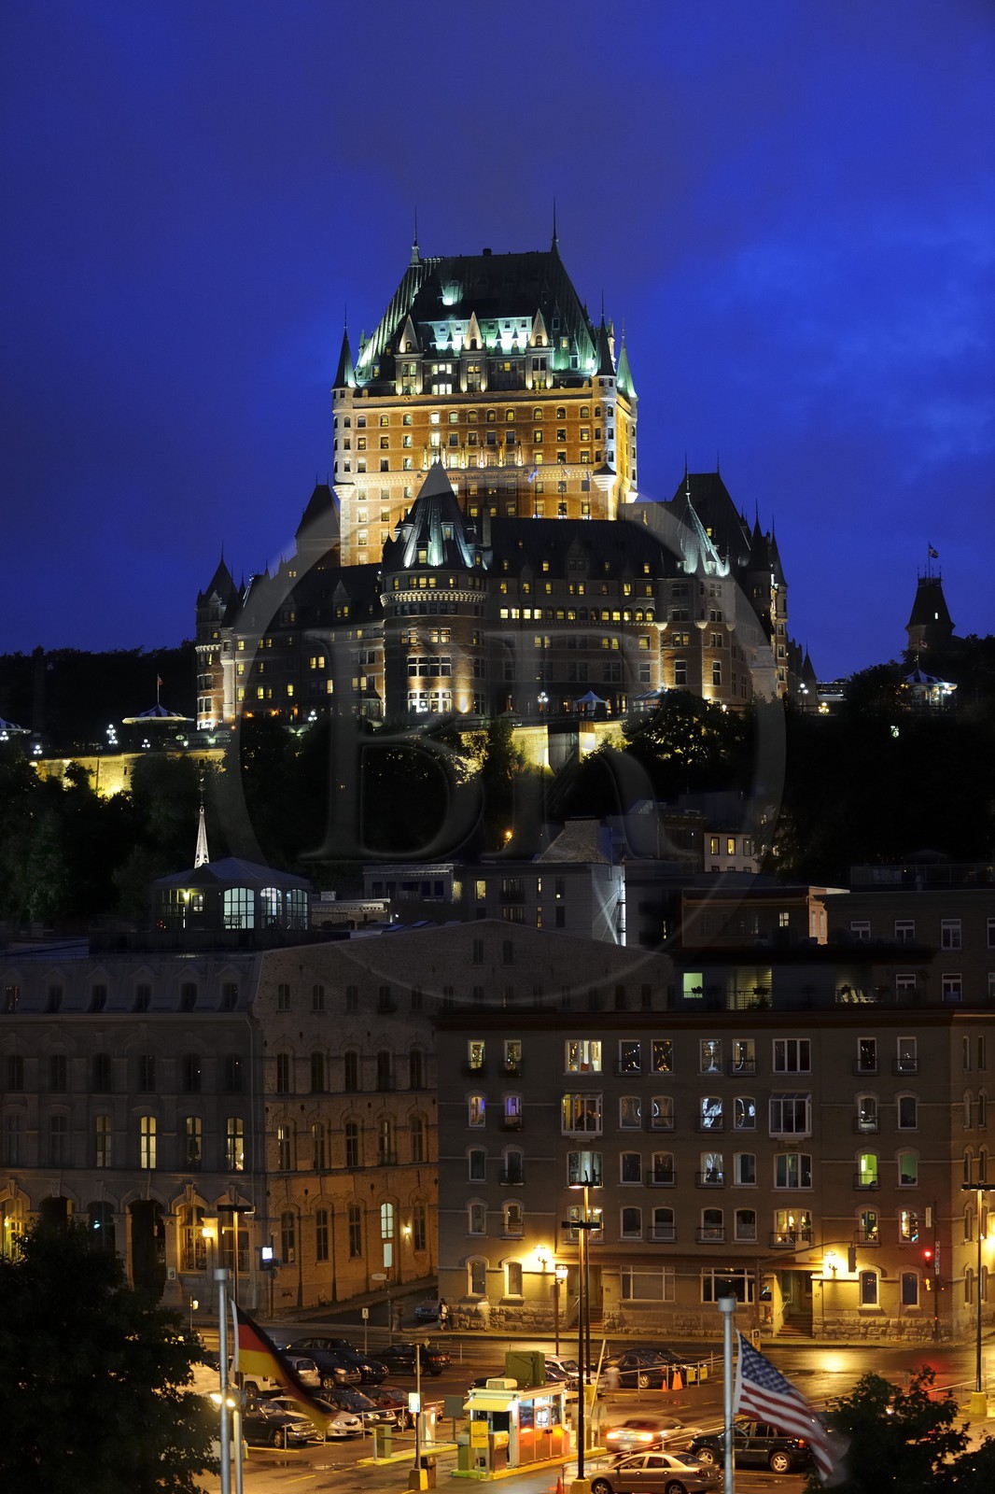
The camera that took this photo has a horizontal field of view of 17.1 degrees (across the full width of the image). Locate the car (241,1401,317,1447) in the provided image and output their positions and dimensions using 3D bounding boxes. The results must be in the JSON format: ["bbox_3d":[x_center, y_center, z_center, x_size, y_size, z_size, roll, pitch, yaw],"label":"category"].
[{"bbox_3d":[-9.140,26.291,129.003,4.500,1.660,1.800,-4,-6,35],"label":"car"}]

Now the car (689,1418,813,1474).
[{"bbox_3d":[9.215,25.412,120.907,4.680,1.780,1.860,-2,-5,22],"label":"car"}]

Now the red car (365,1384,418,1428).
[{"bbox_3d":[-4.411,26.897,135.254,4.400,1.450,1.730,-4,-6,35],"label":"red car"}]

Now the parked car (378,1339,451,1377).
[{"bbox_3d":[-4.404,28.601,155.063,4.600,1.420,1.760,-3,-6,32],"label":"parked car"}]

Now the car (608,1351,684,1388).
[{"bbox_3d":[5.804,28.042,149.338,4.700,1.420,1.800,-3,-6,30],"label":"car"}]

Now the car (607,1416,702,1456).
[{"bbox_3d":[5.945,26.094,126.390,1.750,1.400,4.450,-3,-5,26],"label":"car"}]

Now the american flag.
[{"bbox_3d":[4.089,9.364,47.000,1.500,2.120,0.450,0,-5,0],"label":"american flag"}]

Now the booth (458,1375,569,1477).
[{"bbox_3d":[0.739,24.904,122.016,2.150,3.100,3.950,-3,-6,28],"label":"booth"}]

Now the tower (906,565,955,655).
[{"bbox_3d":[72.374,-22.544,555.000,5.900,15.800,5.900,2,-5,-25],"label":"tower"}]

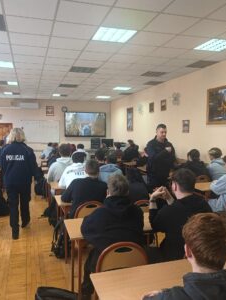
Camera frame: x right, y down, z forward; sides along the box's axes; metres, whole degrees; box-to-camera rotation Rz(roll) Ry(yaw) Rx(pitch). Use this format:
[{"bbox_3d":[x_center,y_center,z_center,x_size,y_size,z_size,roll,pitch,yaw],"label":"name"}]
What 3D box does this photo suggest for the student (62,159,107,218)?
[{"bbox_3d":[-0.353,0.748,3.219,0.550,1.290,0.780,-2,4,-17],"label":"student"}]

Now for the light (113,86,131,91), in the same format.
[{"bbox_3d":[0.299,-2.135,9.177,0.600,0.070,0.600,-2,5,-17],"label":"light"}]

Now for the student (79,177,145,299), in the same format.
[{"bbox_3d":[0.013,0.848,2.333,0.520,1.280,0.760,-1,4,-17],"label":"student"}]

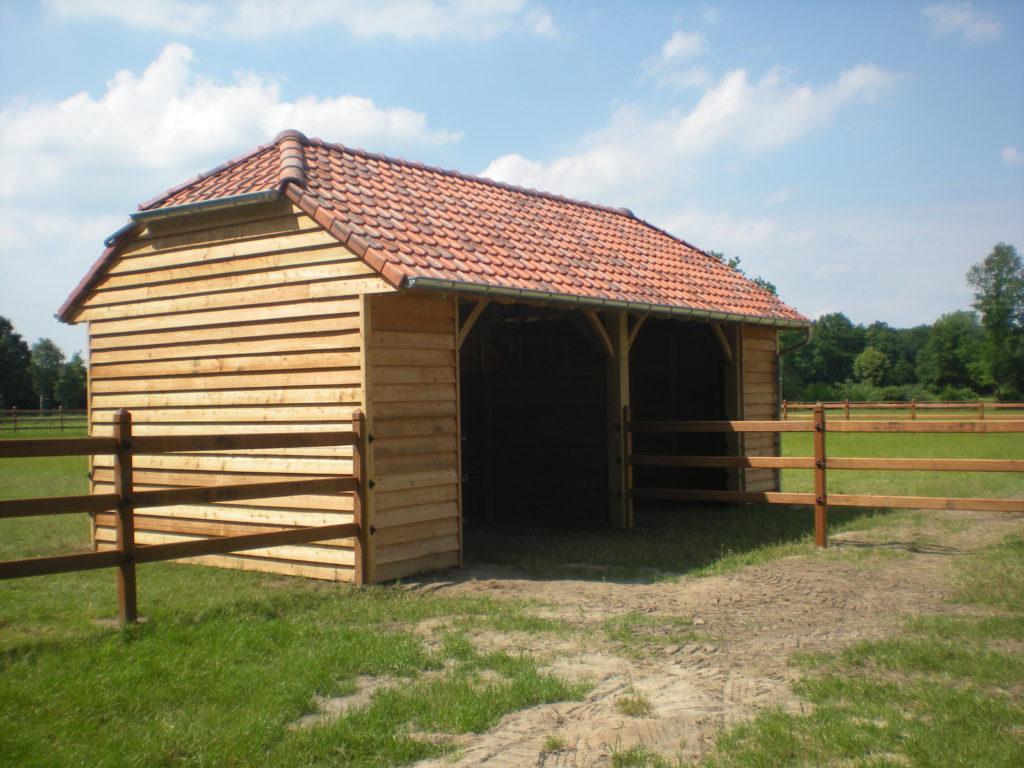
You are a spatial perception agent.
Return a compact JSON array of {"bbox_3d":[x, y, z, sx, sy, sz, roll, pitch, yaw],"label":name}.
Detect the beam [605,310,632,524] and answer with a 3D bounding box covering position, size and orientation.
[{"bbox_3d":[1.233,0.418,12.987,0.182,2.473,0.167,-2,-1,36],"label":"beam"}]

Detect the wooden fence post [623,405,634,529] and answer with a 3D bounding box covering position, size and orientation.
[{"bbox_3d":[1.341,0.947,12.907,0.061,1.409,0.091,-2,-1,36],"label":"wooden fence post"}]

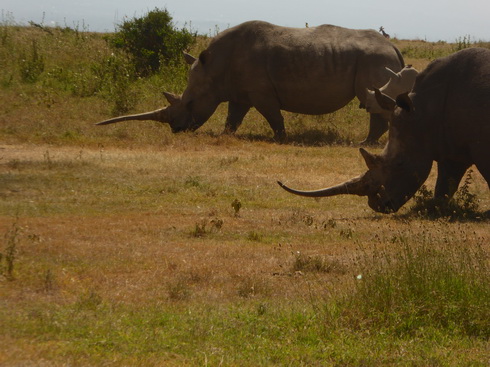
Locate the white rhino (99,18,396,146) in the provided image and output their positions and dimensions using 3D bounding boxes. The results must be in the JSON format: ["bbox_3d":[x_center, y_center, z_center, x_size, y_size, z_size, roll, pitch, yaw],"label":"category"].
[{"bbox_3d":[0.079,-1.452,61.000,4.350,1.720,0.950,1,3,10],"label":"white rhino"}]

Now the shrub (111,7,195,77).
[{"bbox_3d":[-1.595,-2.441,74.000,1.500,1.230,1.350,1,3,0],"label":"shrub"}]

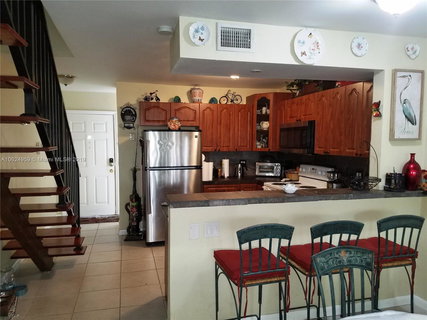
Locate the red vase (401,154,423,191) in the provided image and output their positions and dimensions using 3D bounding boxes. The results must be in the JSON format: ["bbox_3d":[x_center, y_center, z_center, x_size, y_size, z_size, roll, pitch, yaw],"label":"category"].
[{"bbox_3d":[1.772,0.111,2.858,0.150,0.335,0.150,-1,4,-13],"label":"red vase"}]

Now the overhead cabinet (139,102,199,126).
[{"bbox_3d":[-0.718,-0.722,5.165,0.920,0.370,0.330,-1,4,-15],"label":"overhead cabinet"}]

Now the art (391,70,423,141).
[{"bbox_3d":[1.737,-0.487,2.885,0.335,0.630,0.035,-1,4,-15],"label":"art"}]

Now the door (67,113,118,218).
[{"bbox_3d":[-2.417,0.109,6.331,0.920,2.060,0.070,-1,4,-15],"label":"door"}]

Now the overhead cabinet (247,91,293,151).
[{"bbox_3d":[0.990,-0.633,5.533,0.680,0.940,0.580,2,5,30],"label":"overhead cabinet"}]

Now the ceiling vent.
[{"bbox_3d":[0.176,-0.943,2.486,0.315,0.209,0.020,-1,4,-13],"label":"ceiling vent"}]

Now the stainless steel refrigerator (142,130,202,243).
[{"bbox_3d":[-0.675,0.394,5.122,0.845,1.680,0.740,-1,4,-15],"label":"stainless steel refrigerator"}]

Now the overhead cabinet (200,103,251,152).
[{"bbox_3d":[0.180,-0.519,5.288,0.860,0.750,0.320,-1,4,-15],"label":"overhead cabinet"}]

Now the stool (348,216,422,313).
[{"bbox_3d":[1.357,0.902,2.616,0.440,1.020,0.460,-1,4,-15],"label":"stool"}]

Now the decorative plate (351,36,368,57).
[{"bbox_3d":[1.236,-0.950,2.715,0.168,0.168,0.022,-1,4,-15],"label":"decorative plate"}]

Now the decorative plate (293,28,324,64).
[{"bbox_3d":[0.777,-0.922,2.620,0.282,0.282,0.030,-1,4,-13],"label":"decorative plate"}]

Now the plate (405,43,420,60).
[{"bbox_3d":[1.763,-0.960,2.849,0.164,0.151,0.020,-1,4,-13],"label":"plate"}]

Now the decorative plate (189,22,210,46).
[{"bbox_3d":[-0.102,-0.945,2.420,0.173,0.173,0.025,-1,4,-13],"label":"decorative plate"}]

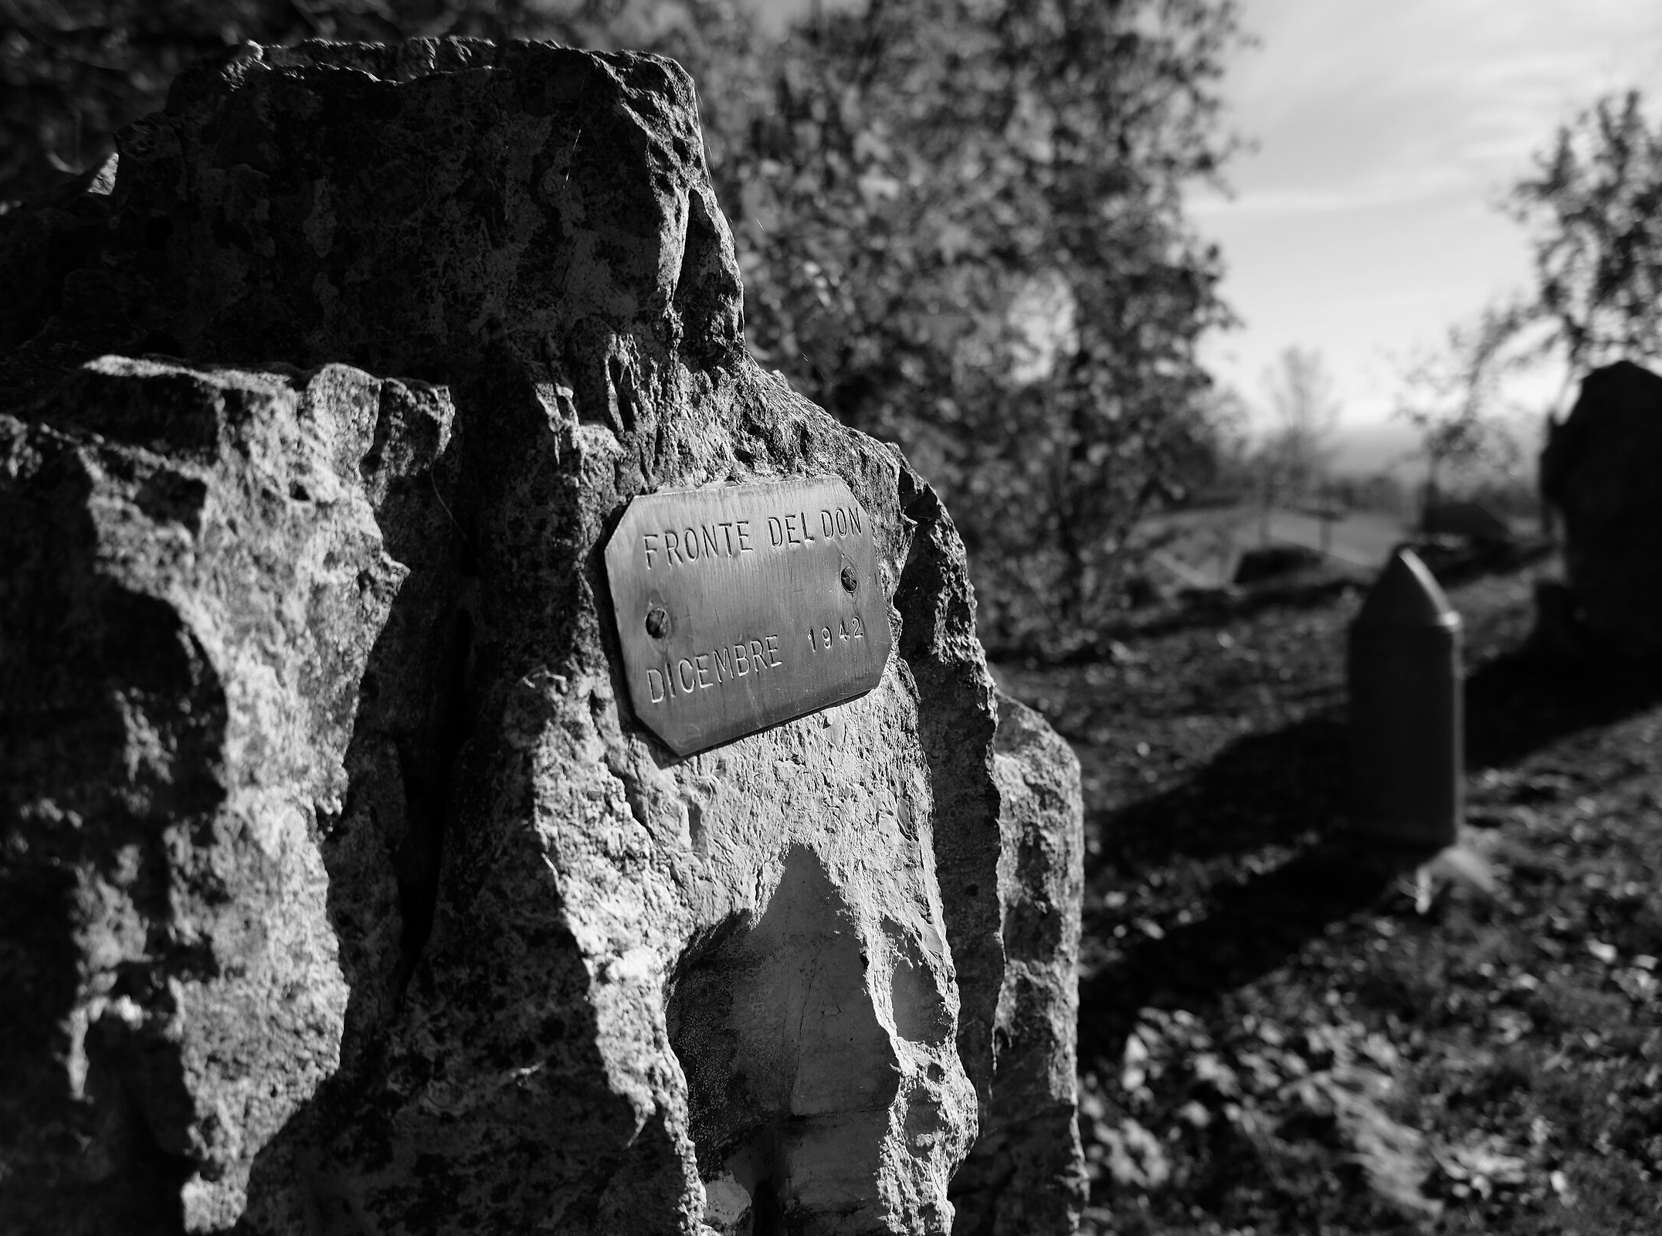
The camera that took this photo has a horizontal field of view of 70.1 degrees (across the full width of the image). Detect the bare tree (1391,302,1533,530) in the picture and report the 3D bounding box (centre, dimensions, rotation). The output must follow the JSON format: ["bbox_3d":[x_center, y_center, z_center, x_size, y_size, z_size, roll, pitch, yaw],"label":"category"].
[{"bbox_3d":[7.977,-2.530,15.000,1.540,2.860,1.463,3,10,28],"label":"bare tree"}]

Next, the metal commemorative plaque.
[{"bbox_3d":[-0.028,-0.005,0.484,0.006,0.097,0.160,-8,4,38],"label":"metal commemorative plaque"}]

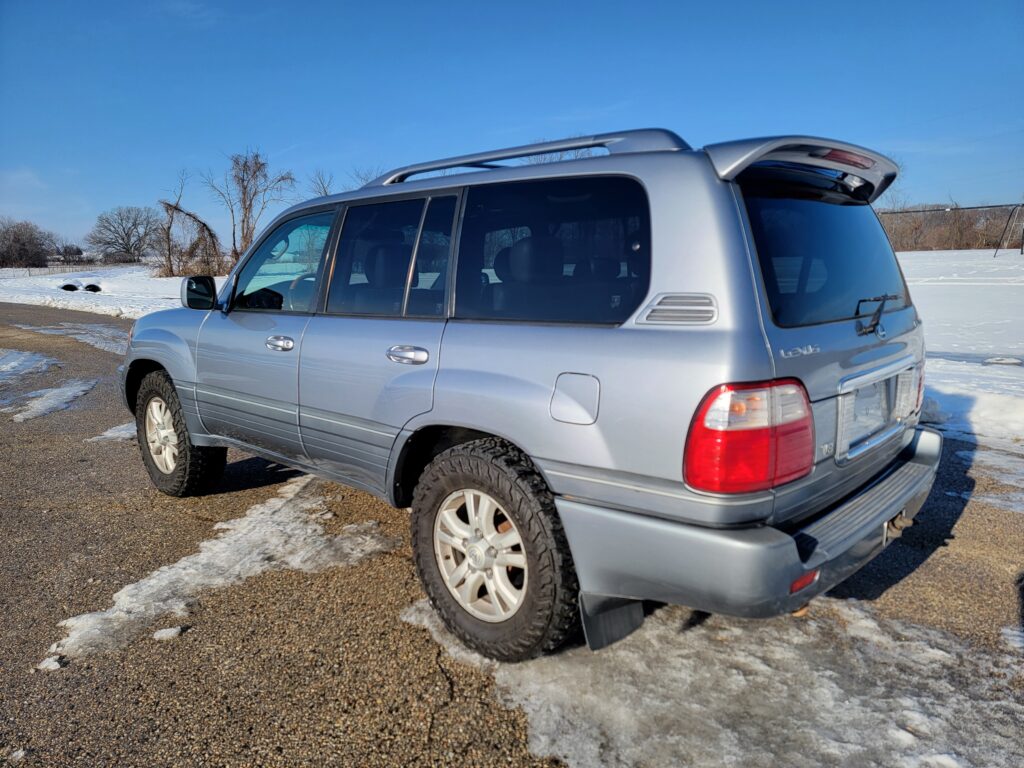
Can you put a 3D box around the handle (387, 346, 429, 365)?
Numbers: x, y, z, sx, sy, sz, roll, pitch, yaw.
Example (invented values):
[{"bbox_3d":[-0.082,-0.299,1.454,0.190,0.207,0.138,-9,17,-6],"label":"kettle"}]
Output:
[{"bbox_3d":[-0.400,-0.108,2.696,0.225,0.070,0.050,8,13,42],"label":"handle"}]

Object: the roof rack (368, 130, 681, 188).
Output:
[{"bbox_3d":[0.355,-0.918,3.147,1.660,0.110,1.260,8,13,42],"label":"roof rack"}]

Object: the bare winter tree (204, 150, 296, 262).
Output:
[{"bbox_3d":[-19.152,-12.597,52.000,6.320,9.010,5.000,-4,10,-19],"label":"bare winter tree"}]

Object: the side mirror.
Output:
[{"bbox_3d":[-1.602,-0.466,3.621,0.120,0.178,0.190,6,12,36],"label":"side mirror"}]

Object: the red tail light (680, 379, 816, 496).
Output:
[{"bbox_3d":[0.678,0.110,1.970,0.220,0.275,0.380,8,13,42],"label":"red tail light"}]

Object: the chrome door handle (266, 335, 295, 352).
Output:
[{"bbox_3d":[-1.054,-0.189,3.270,0.220,0.072,0.050,8,13,42],"label":"chrome door handle"}]

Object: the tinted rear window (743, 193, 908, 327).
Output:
[{"bbox_3d":[1.153,-0.451,2.458,0.070,0.440,1.360,-21,-7,43],"label":"tinted rear window"}]

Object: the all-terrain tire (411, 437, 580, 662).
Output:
[{"bbox_3d":[-0.034,0.604,2.652,0.800,0.800,0.280,8,13,42],"label":"all-terrain tire"}]

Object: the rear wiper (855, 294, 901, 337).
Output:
[{"bbox_3d":[1.286,-0.252,2.472,0.080,0.130,0.460,8,13,42],"label":"rear wiper"}]

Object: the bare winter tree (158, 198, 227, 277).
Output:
[{"bbox_3d":[-22.500,-10.317,50.000,4.370,5.490,3.600,-5,10,-23],"label":"bare winter tree"}]

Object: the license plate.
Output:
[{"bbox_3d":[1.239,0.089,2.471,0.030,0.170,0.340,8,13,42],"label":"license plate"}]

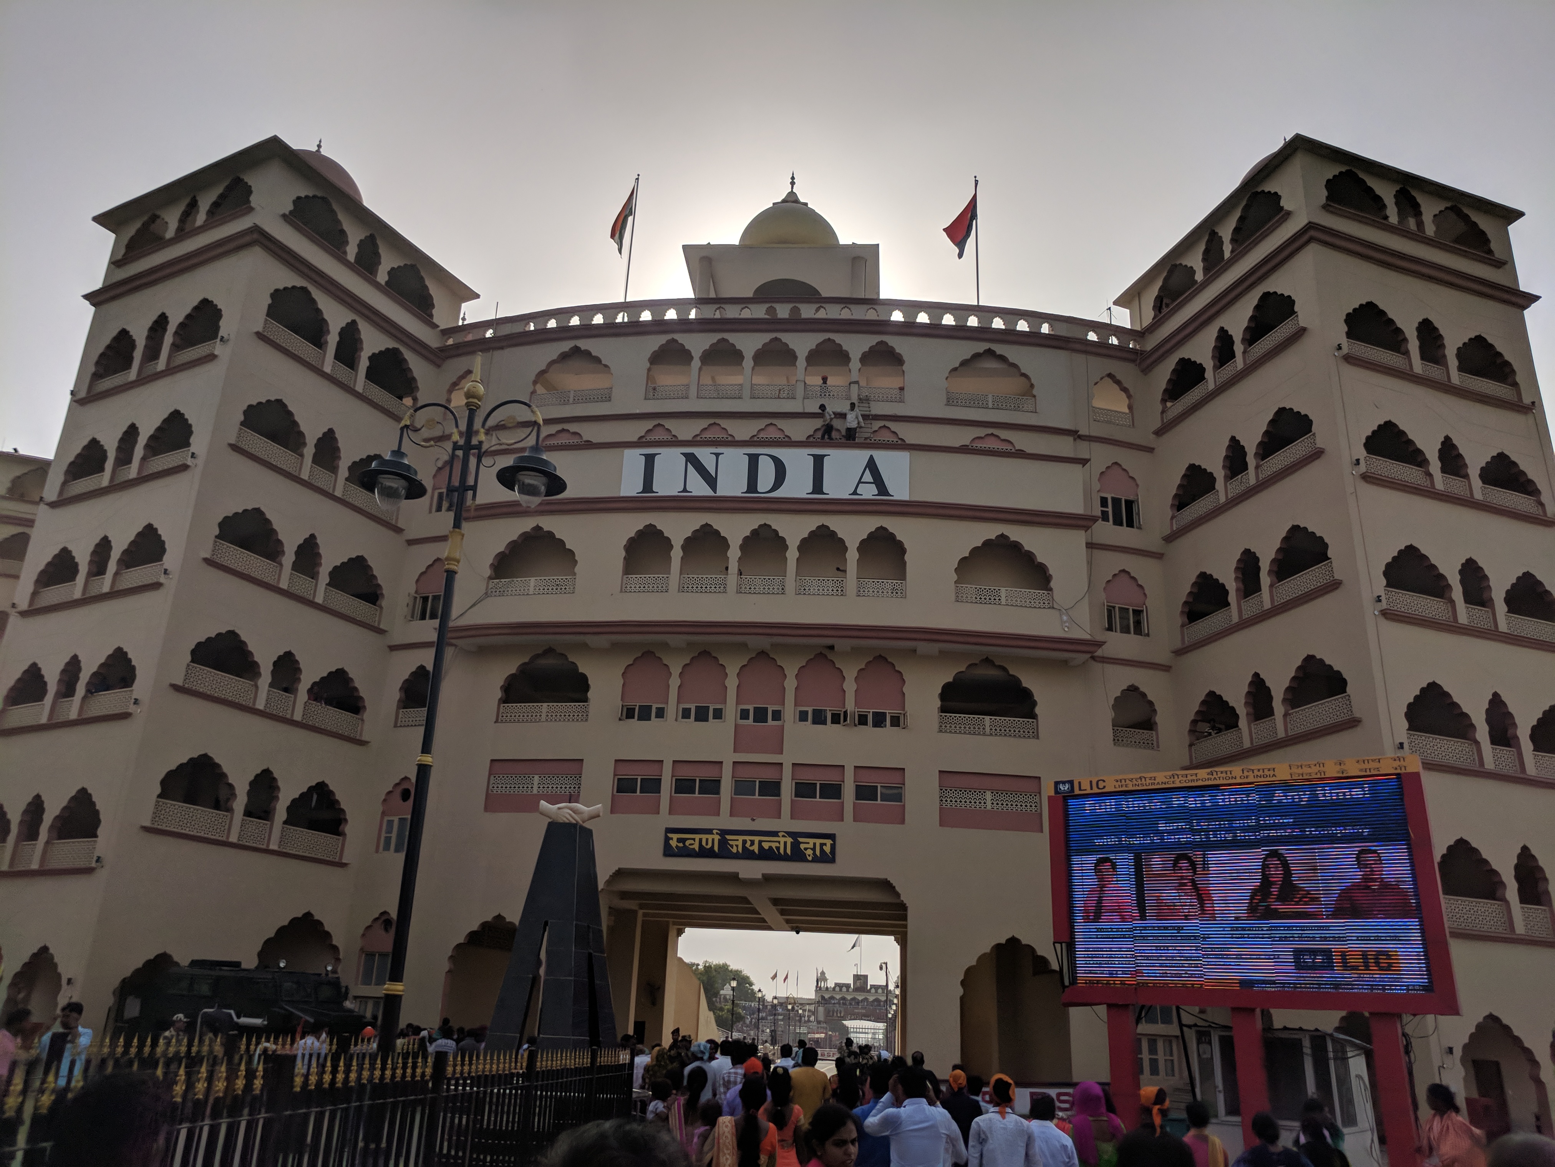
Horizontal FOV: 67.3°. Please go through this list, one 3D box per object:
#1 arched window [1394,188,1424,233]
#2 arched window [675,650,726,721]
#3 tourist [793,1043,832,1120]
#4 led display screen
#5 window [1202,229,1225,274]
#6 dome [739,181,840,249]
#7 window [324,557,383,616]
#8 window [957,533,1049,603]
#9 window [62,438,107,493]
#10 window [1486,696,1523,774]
[{"bbox_3d":[20.076,-11.905,37.417,1.109,1.680,0.350,10,-22,-18],"label":"arched window"},{"bbox_3d":[-2.204,3.013,33.984,1.503,2.141,0.250,0,-21,7],"label":"arched window"},{"bbox_3d":[0.370,5.964,12.718,0.500,1.700,0.300,2,-21,0],"label":"tourist"},{"bbox_3d":[6.674,4.426,17.083,4.800,2.880,0.250,-11,-25,31],"label":"led display screen"},{"bbox_3d":[15.239,-11.476,40.619,0.300,1.600,1.040,9,-22,-17],"label":"window"},{"bbox_3d":[0.495,-14.888,47.502,4.009,3.559,4.009,1,-21,4],"label":"dome"},{"bbox_3d":[-13.032,0.060,35.838,0.300,1.894,2.238,-9,-24,28],"label":"window"},{"bbox_3d":[7.172,-0.402,37.296,3.150,2.420,0.300,5,-21,-7],"label":"window"},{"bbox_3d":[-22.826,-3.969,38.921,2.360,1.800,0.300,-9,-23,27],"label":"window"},{"bbox_3d":[17.702,3.607,28.756,0.854,1.824,0.300,10,-22,-19],"label":"window"}]

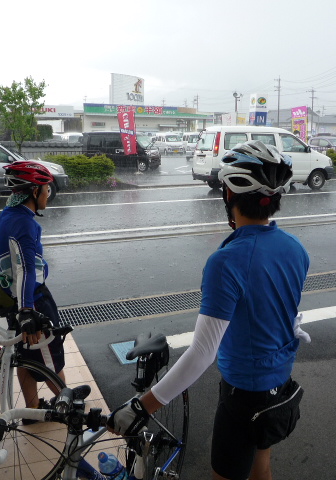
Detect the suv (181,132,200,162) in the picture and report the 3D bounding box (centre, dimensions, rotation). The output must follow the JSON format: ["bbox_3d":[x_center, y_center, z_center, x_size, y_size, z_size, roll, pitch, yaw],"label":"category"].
[{"bbox_3d":[1.991,-6.278,31.200,1.520,1.800,3.500,-3,12,-12],"label":"suv"}]

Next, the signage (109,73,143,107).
[{"bbox_3d":[-4.879,-17.849,55.000,4.100,4.100,1.000,-5,13,-29],"label":"signage"}]

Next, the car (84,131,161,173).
[{"bbox_3d":[-2.210,-4.300,22.500,3.450,1.880,1.500,4,12,18],"label":"car"}]

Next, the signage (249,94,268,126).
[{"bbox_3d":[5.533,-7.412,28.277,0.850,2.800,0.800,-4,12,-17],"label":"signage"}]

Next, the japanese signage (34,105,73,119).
[{"bbox_3d":[-12.910,-14.135,51.000,5.000,1.300,0.350,-7,13,-29],"label":"japanese signage"}]

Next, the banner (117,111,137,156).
[{"bbox_3d":[-1.827,-4.746,20.500,0.820,1.920,0.160,1,11,-1],"label":"banner"}]

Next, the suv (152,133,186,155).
[{"bbox_3d":[0.060,-8.200,39.500,1.500,1.880,3.400,-5,13,-28],"label":"suv"}]

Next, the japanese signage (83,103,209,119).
[{"bbox_3d":[-1.916,-14.891,53.750,17.000,1.300,0.600,-8,14,-33],"label":"japanese signage"}]

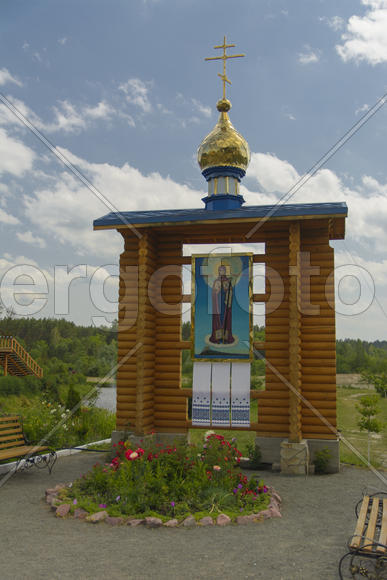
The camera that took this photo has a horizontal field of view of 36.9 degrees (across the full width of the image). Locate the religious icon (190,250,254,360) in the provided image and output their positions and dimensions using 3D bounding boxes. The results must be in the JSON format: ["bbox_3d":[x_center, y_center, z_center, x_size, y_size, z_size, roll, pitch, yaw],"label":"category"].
[{"bbox_3d":[0.542,0.320,10.703,1.140,1.990,0.070,-1,-8,13],"label":"religious icon"}]

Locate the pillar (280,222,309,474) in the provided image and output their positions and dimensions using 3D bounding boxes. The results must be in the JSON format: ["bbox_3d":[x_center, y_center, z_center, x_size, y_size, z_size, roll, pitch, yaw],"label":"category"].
[{"bbox_3d":[1.748,0.966,10.110,0.417,4.274,0.470,-1,-8,13],"label":"pillar"}]

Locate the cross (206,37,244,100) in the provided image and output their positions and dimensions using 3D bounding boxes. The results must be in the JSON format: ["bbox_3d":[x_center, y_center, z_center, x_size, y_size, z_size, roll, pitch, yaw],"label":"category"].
[{"bbox_3d":[0.544,-3.845,10.027,0.697,1.140,0.045,-1,-7,12],"label":"cross"}]

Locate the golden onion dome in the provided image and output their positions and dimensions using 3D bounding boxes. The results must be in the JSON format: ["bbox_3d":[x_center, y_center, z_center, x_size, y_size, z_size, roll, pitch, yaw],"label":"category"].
[{"bbox_3d":[0.526,-2.650,9.884,0.870,1.250,0.870,-1,-7,12],"label":"golden onion dome"}]

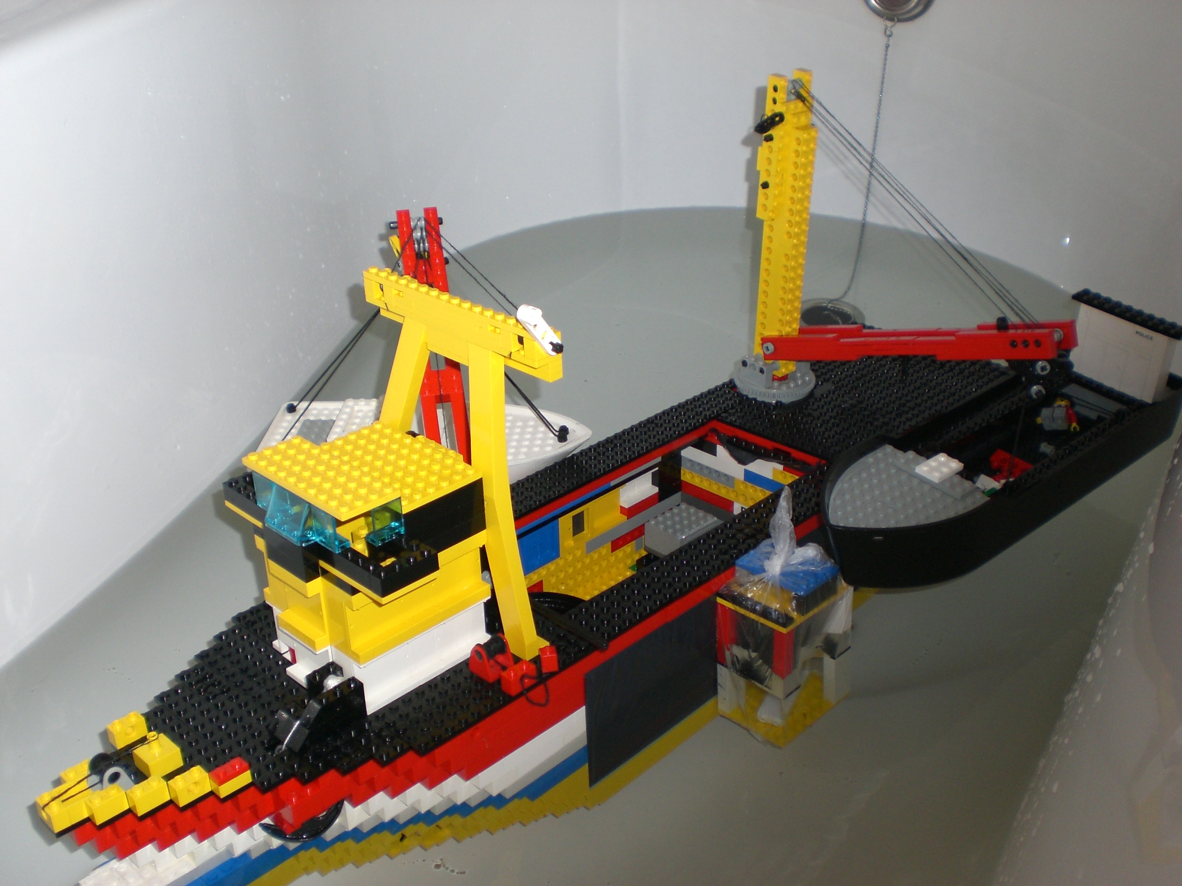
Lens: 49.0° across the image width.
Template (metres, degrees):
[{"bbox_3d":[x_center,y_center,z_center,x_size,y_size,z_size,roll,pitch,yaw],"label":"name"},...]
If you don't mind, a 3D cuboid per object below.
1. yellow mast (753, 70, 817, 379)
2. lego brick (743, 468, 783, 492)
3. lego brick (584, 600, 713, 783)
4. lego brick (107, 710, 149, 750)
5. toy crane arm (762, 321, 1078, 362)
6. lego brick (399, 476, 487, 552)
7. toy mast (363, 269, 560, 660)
[{"bbox_3d":[0.133,-0.146,0.887,0.032,0.209,0.029,-22,36,-35],"label":"yellow mast"},{"bbox_3d":[0.124,0.028,0.874,0.046,0.010,0.008,23,35,39],"label":"lego brick"},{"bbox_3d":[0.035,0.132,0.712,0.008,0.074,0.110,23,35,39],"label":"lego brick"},{"bbox_3d":[-0.214,0.132,0.599,0.008,0.011,0.016,23,35,39],"label":"lego brick"},{"bbox_3d":[0.203,-0.065,0.836,0.031,0.016,0.227,-22,16,-35],"label":"toy crane arm"},{"bbox_3d":[-0.071,0.036,0.607,0.009,0.028,0.048,23,35,39],"label":"lego brick"},{"bbox_3d":[-0.064,0.010,0.645,0.149,0.183,0.016,23,35,39],"label":"toy mast"}]

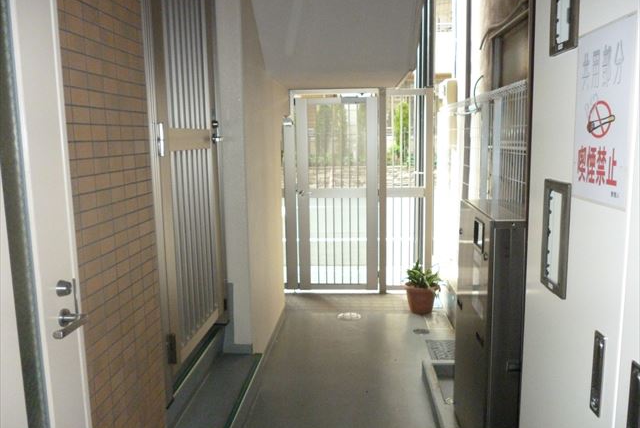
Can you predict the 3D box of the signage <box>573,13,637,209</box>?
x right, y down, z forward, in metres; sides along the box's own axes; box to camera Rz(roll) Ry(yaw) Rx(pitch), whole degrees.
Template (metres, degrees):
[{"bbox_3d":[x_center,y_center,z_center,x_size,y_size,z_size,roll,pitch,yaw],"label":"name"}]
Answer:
[{"bbox_3d":[0.683,-0.238,1.267,0.010,0.426,0.295,0,8,5],"label":"signage"}]

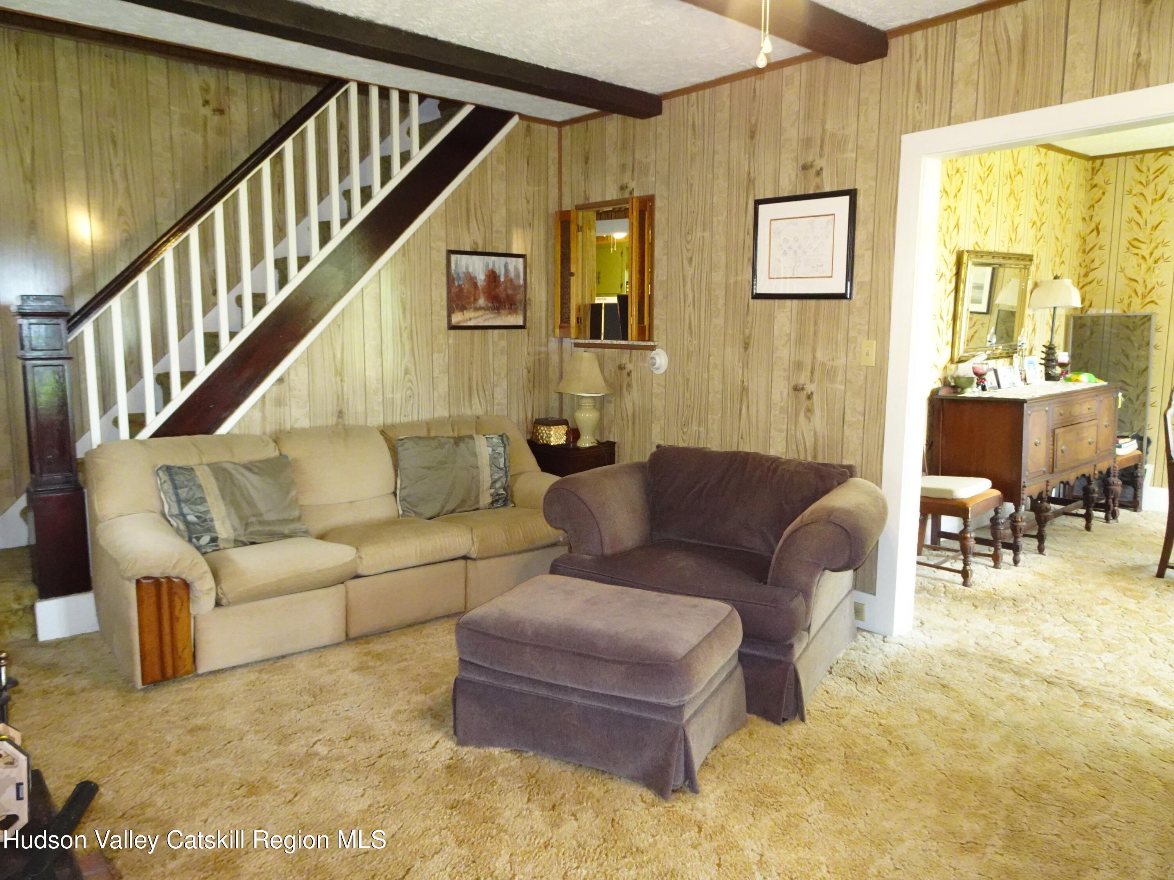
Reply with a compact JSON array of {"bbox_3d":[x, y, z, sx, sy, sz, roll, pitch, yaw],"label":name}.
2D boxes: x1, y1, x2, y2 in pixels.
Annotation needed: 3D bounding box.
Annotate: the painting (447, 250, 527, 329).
[{"bbox_3d":[-0.570,-0.865,4.726,0.545,0.440,0.030,-7,11,-39],"label":"painting"}]

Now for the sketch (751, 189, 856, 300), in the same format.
[{"bbox_3d":[0.973,-0.872,3.691,0.028,0.465,0.550,-7,11,-39],"label":"sketch"}]

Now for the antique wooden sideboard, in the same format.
[{"bbox_3d":[2.792,0.147,5.101,1.540,0.950,0.480,-7,11,-39],"label":"antique wooden sideboard"}]

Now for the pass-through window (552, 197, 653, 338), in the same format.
[{"bbox_3d":[0.088,-0.968,4.640,0.190,0.800,0.710,-7,11,-39],"label":"pass-through window"}]

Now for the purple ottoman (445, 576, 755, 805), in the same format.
[{"bbox_3d":[0.048,0.745,2.678,0.770,0.432,0.540,4,9,25],"label":"purple ottoman"}]

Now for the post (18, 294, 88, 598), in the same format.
[{"bbox_3d":[-2.260,0.031,3.430,0.205,1.250,0.200,-7,11,-39],"label":"post"}]

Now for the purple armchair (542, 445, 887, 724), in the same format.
[{"bbox_3d":[0.472,0.473,3.321,1.220,0.790,0.970,4,9,27],"label":"purple armchair"}]

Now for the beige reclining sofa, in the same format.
[{"bbox_3d":[-1.066,0.363,3.896,2.180,0.830,0.870,-7,11,-39],"label":"beige reclining sofa"}]

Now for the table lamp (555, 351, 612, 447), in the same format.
[{"bbox_3d":[-0.009,-0.243,4.700,0.335,0.565,0.335,0,8,0],"label":"table lamp"}]

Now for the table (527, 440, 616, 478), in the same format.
[{"bbox_3d":[-0.103,0.324,4.868,0.330,0.640,0.450,-7,11,-39],"label":"table"}]

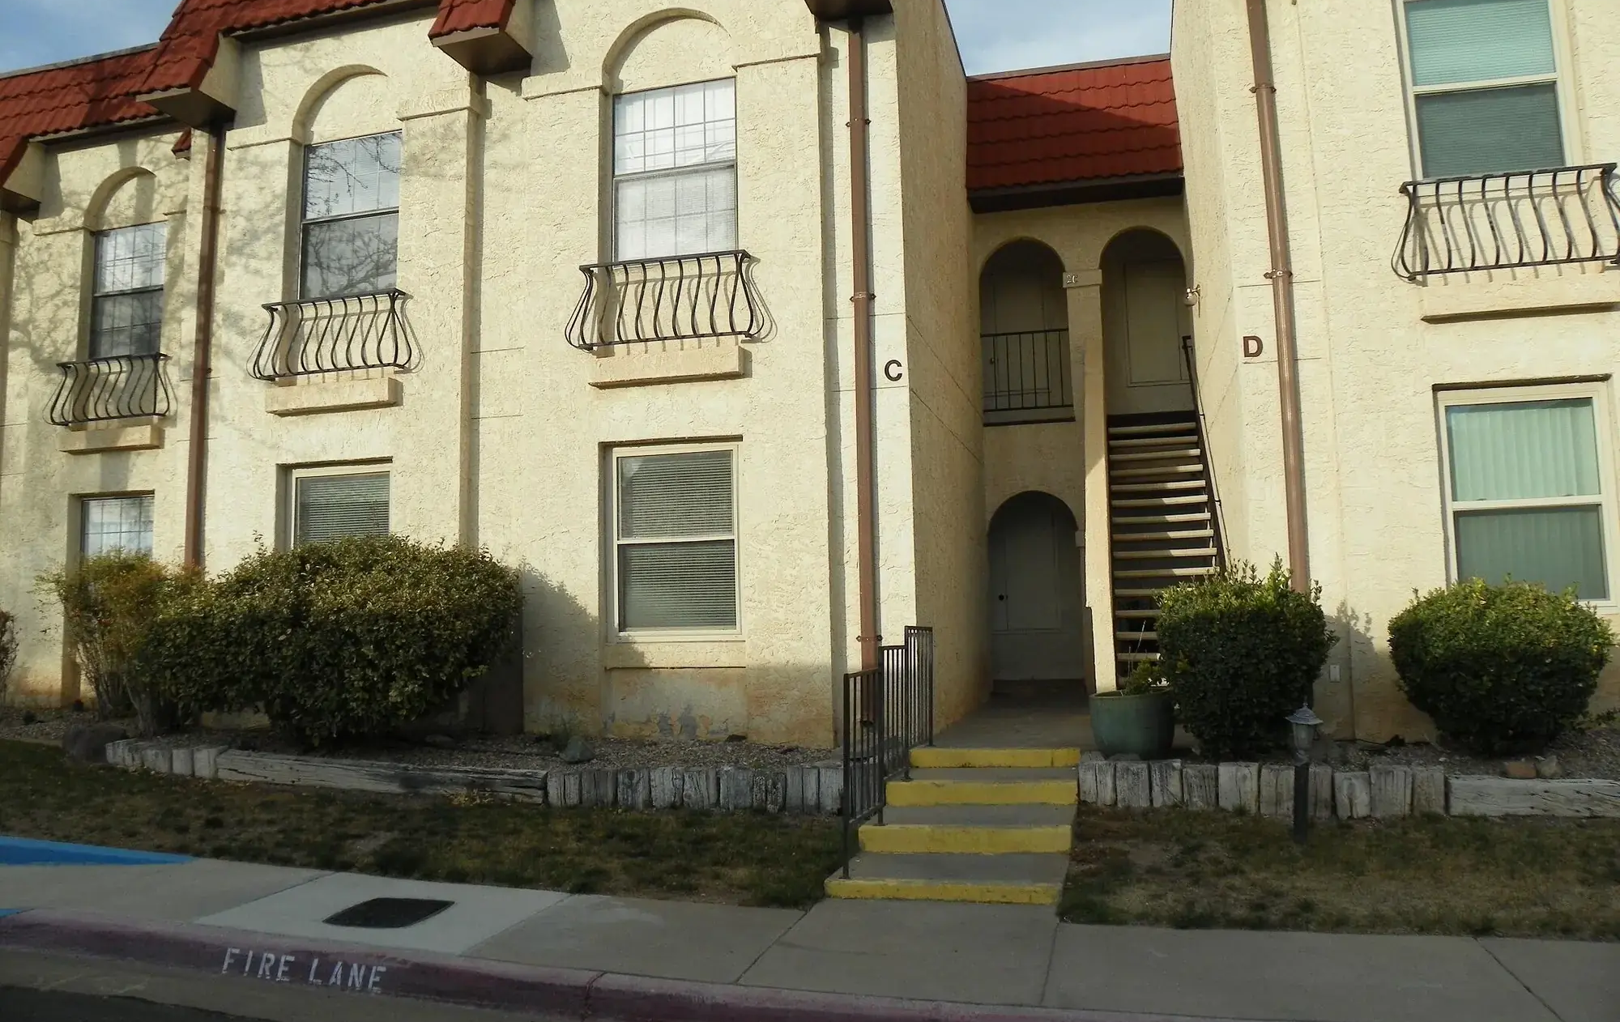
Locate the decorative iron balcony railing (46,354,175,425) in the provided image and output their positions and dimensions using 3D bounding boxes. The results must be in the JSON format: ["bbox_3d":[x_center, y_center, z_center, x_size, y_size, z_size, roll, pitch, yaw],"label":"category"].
[{"bbox_3d":[-7.252,-1.239,12.621,1.435,0.668,0.370,-3,-6,15],"label":"decorative iron balcony railing"}]

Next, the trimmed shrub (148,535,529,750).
[{"bbox_3d":[-3.766,1.028,9.595,2.950,1.560,1.250,-3,-6,15],"label":"trimmed shrub"}]

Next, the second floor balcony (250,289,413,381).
[{"bbox_3d":[-4.018,-1.459,10.245,1.458,0.678,0.370,-3,-6,15],"label":"second floor balcony"}]

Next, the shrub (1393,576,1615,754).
[{"bbox_3d":[3.995,0.902,7.050,1.220,1.000,1.130,-3,-6,15],"label":"shrub"}]

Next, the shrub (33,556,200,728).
[{"bbox_3d":[-6.084,1.131,10.690,1.320,1.480,1.150,-3,-6,15],"label":"shrub"}]

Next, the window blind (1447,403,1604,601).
[{"bbox_3d":[4.987,-0.079,8.470,0.981,1.358,0.060,-2,-6,12],"label":"window blind"}]

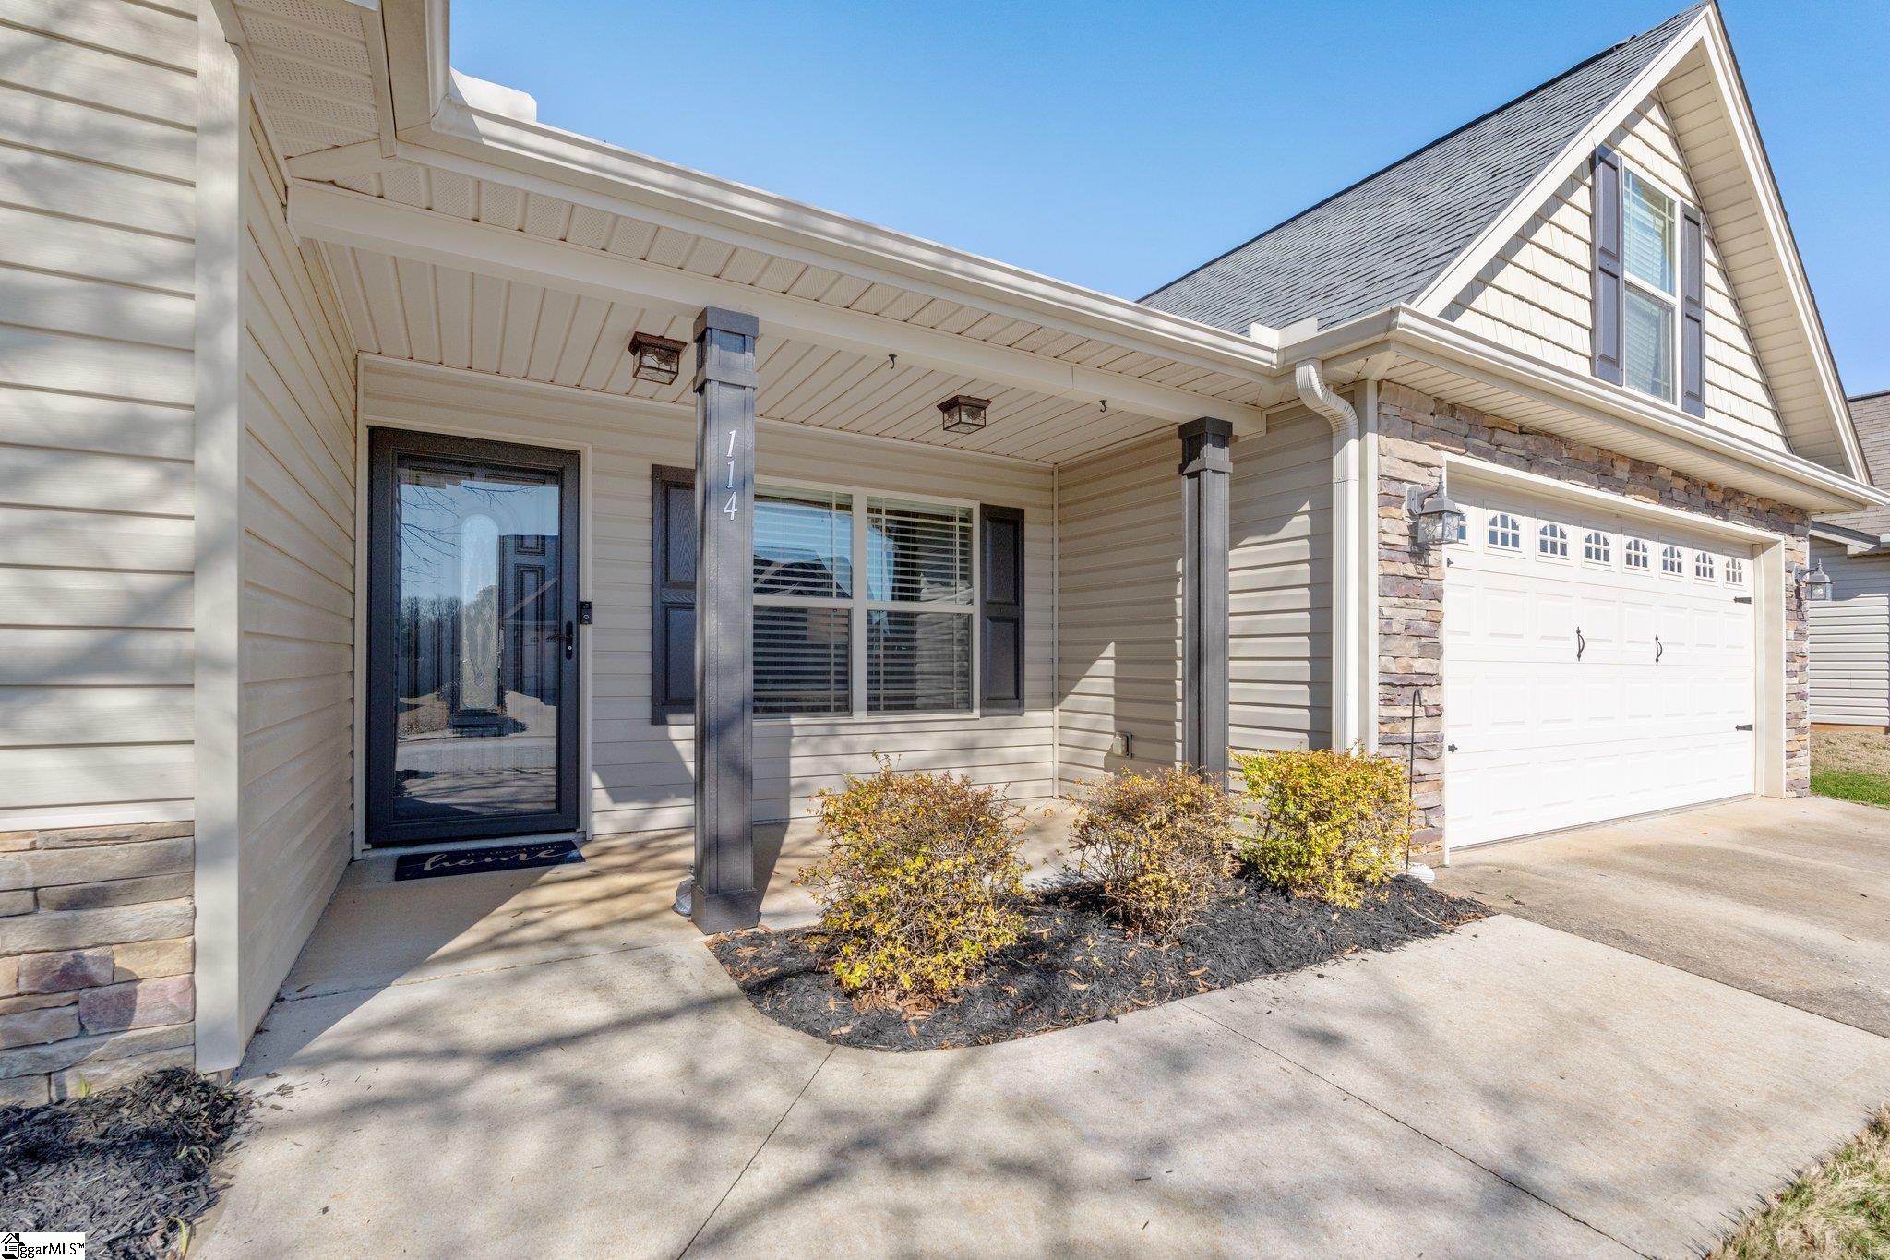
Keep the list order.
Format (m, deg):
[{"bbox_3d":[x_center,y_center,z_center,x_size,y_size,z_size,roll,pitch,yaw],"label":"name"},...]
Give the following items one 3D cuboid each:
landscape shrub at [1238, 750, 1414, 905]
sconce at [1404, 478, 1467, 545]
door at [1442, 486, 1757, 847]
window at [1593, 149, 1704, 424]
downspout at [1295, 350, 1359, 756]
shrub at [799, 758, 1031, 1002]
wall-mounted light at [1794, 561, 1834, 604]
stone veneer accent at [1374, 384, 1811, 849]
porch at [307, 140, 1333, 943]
[{"bbox_3d":[1.684,0.886,3.771,0.700,0.620,0.680,2,-2,-30],"label":"landscape shrub"},{"bbox_3d":[2.425,-0.575,4.168,0.160,0.345,0.243,2,-2,-30],"label":"sconce"},{"bbox_3d":[4.673,0.240,5.848,4.920,2.140,0.080,2,-2,-30],"label":"door"},{"bbox_3d":[4.944,-2.364,5.824,1.720,1.530,0.090,2,-2,-30],"label":"window"},{"bbox_3d":[1.837,-0.039,4.049,0.375,2.470,0.090,2,-2,-30],"label":"downspout"},{"bbox_3d":[-0.101,0.830,2.902,0.720,0.630,0.700,1,-2,0],"label":"shrub"},{"bbox_3d":[7.233,-0.416,6.976,0.170,0.350,0.248,2,-2,-30],"label":"wall-mounted light"},{"bbox_3d":[4.766,0.098,5.737,6.180,2.480,0.170,2,-2,-30],"label":"stone veneer accent"},{"bbox_3d":[-0.505,-0.107,4.238,4.240,2.550,2.020,2,-2,-30],"label":"porch"}]

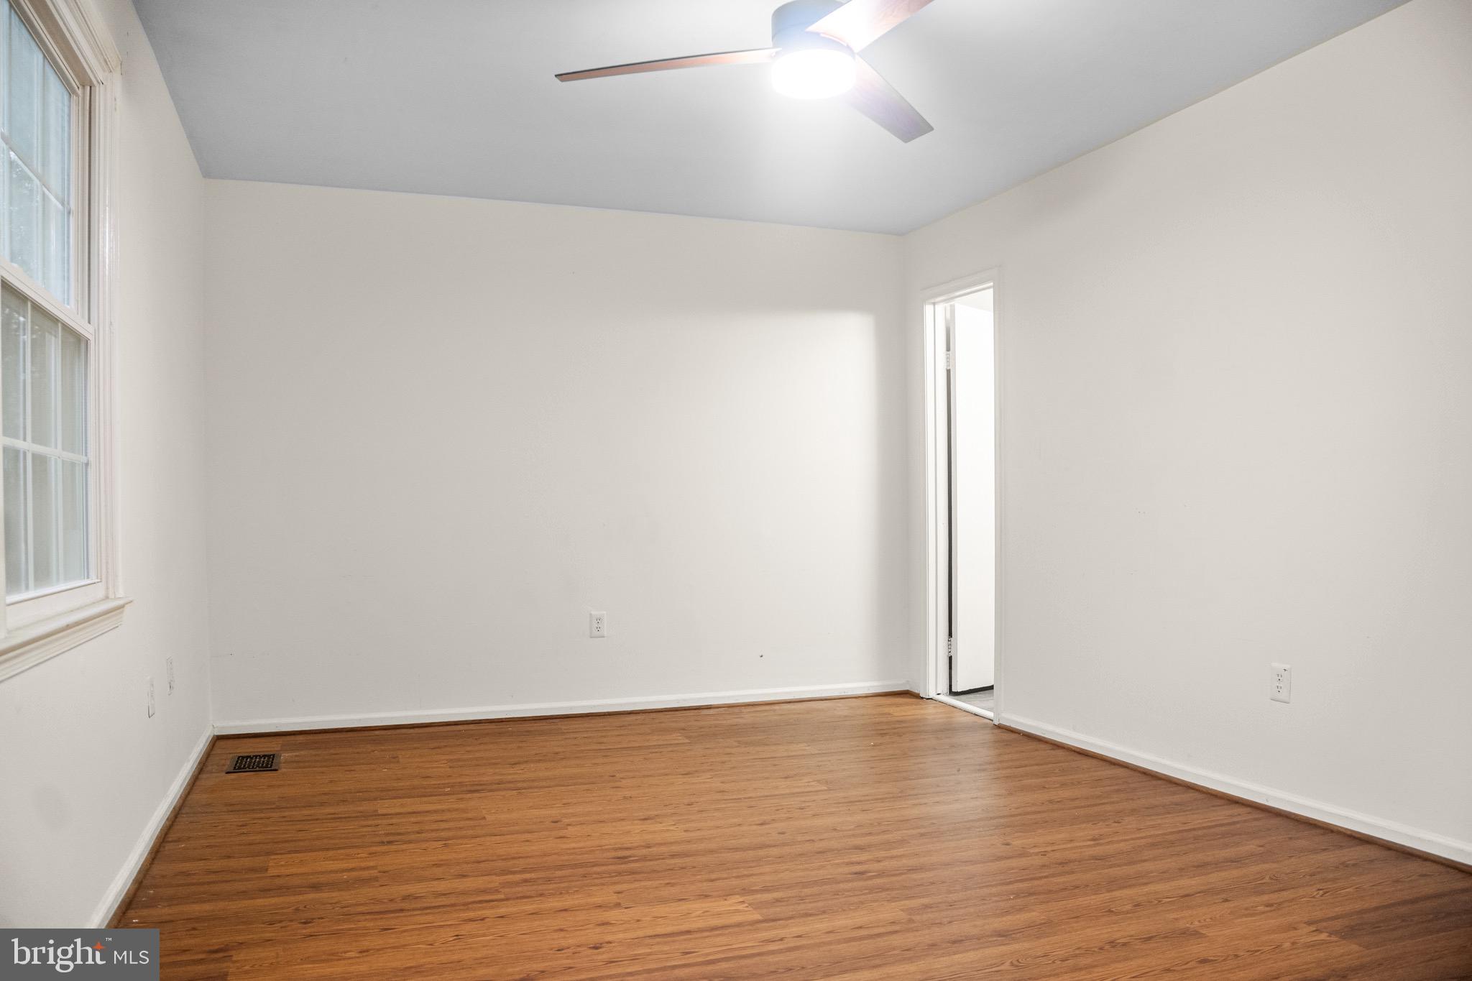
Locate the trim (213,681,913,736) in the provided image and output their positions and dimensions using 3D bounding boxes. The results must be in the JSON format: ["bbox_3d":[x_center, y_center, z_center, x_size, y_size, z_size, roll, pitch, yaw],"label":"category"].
[{"bbox_3d":[-0.685,1.034,4.711,3.310,0.060,0.016,0,-1,-16],"label":"trim"}]

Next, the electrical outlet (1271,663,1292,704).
[{"bbox_3d":[1.769,0.627,3.186,0.009,0.121,0.075,0,-1,-23],"label":"electrical outlet"}]

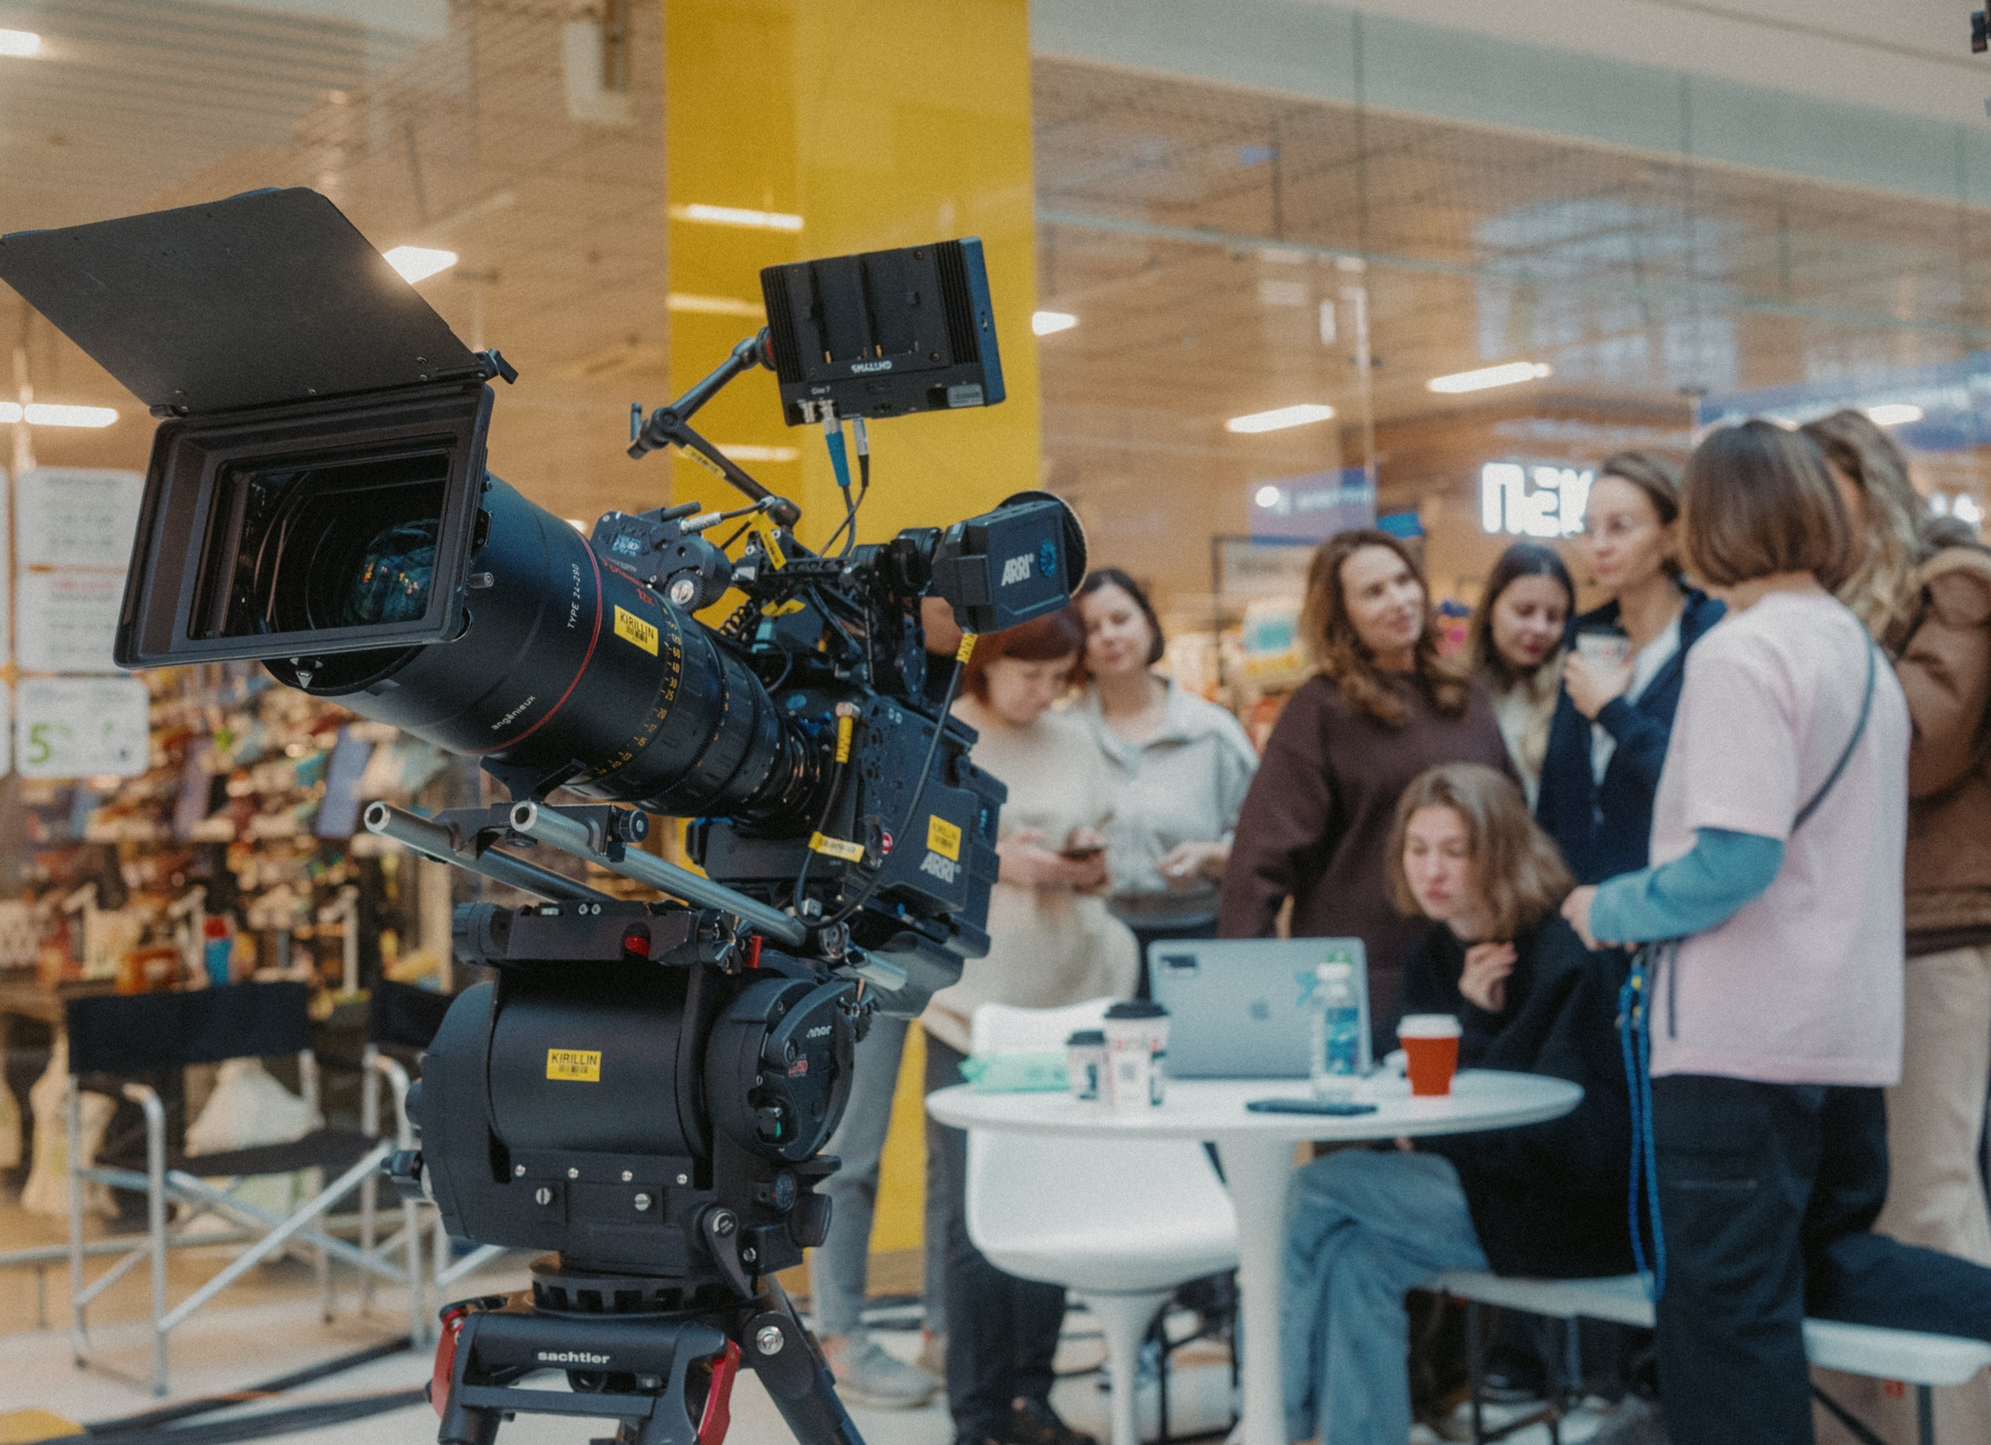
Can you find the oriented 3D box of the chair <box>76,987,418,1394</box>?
[{"bbox_3d":[-1.650,0.989,5.309,0.620,0.800,0.480,1,-4,-41],"label":"chair"}]

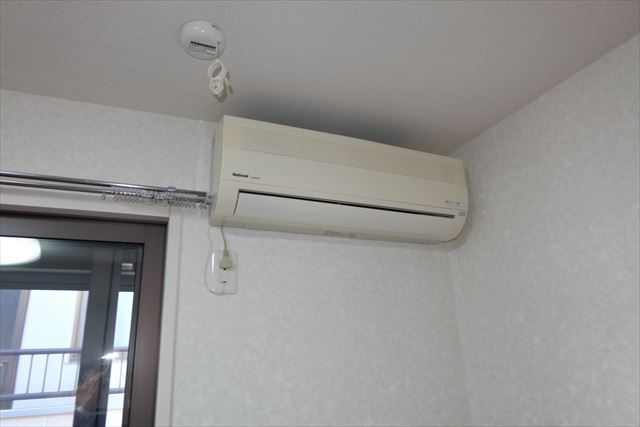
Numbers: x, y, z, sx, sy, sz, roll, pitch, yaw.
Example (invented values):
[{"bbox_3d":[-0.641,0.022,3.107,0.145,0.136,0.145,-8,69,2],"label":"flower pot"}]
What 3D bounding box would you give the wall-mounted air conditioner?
[{"bbox_3d":[0.084,-0.073,1.332,0.800,0.253,0.183,6,-20,-22],"label":"wall-mounted air conditioner"}]

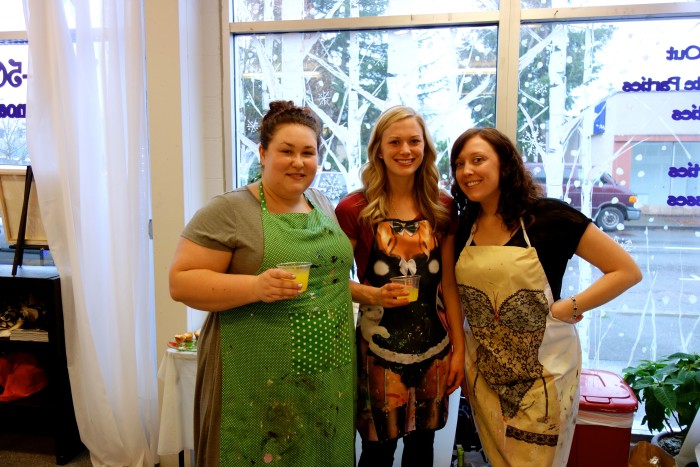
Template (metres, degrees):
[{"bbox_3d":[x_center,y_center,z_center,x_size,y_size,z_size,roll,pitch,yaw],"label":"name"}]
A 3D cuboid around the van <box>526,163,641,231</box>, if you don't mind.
[{"bbox_3d":[5.878,-1.178,16.734,5.100,2.000,2.000,1,5,8],"label":"van"}]

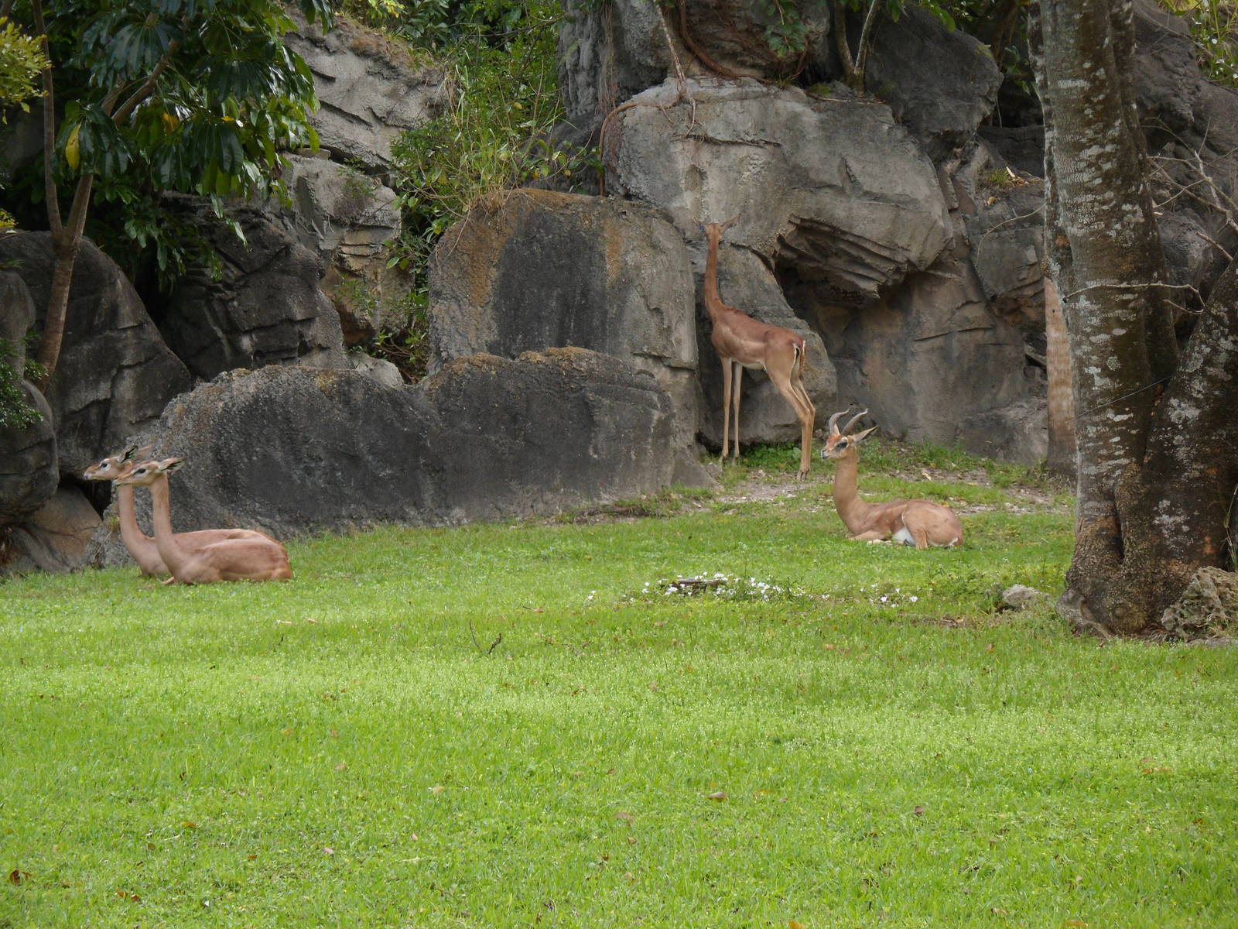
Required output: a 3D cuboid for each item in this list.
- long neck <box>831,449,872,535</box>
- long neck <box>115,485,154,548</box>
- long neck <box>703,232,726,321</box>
[{"bbox_3d":[1.308,0.150,40.500,0.210,0.475,0.130,0,2,-12],"label":"long neck"},{"bbox_3d":[-2.556,0.268,38.000,0.195,0.350,0.110,0,2,0],"label":"long neck"},{"bbox_3d":[0.577,-1.135,43.500,0.090,0.530,0.140,-1,2,-37],"label":"long neck"}]

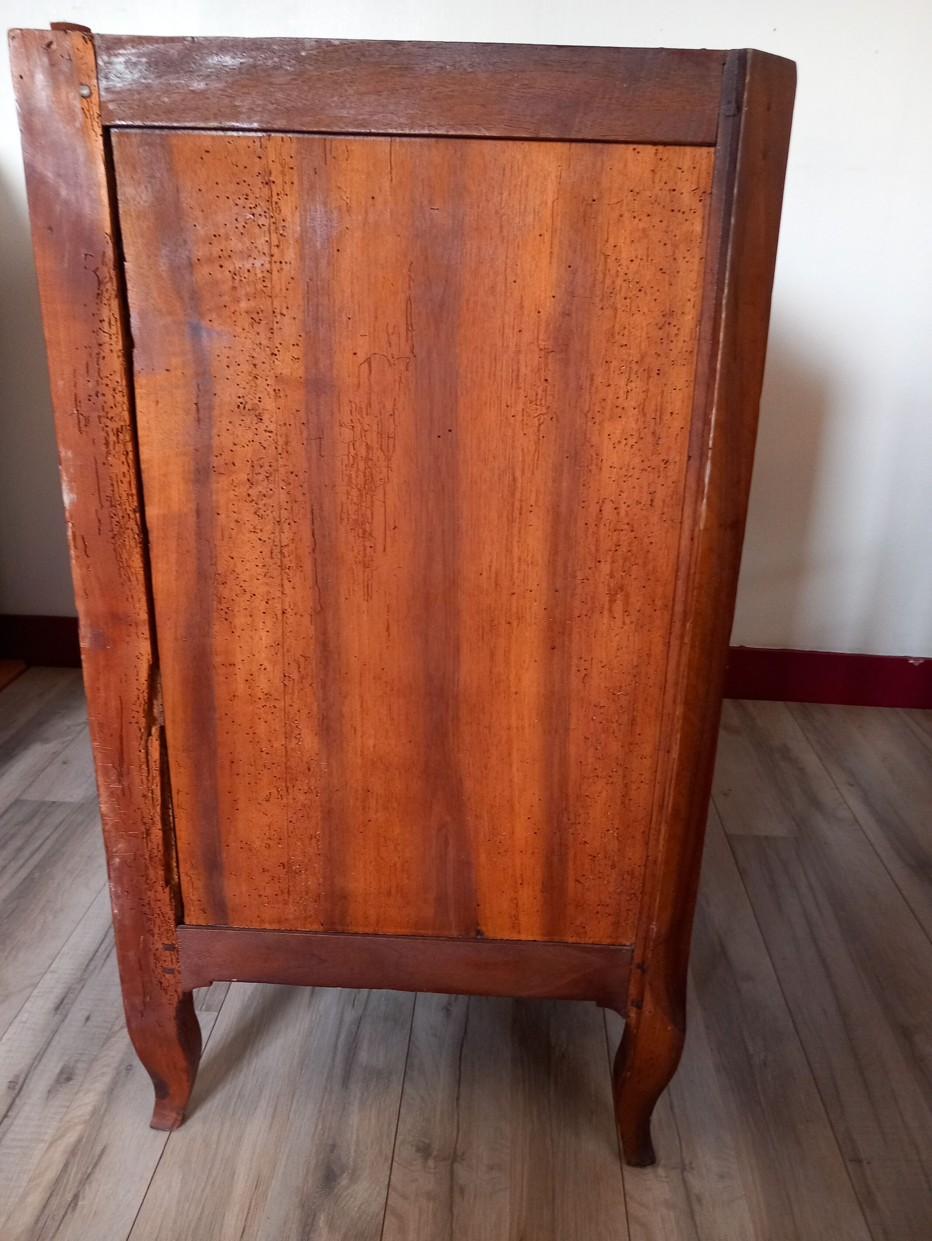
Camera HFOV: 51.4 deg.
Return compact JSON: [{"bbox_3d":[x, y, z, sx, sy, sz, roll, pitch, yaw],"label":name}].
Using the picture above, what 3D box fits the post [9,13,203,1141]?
[{"bbox_3d":[-0.243,0.049,0.713,0.050,0.830,0.053,2,20,1],"label":"post"}]

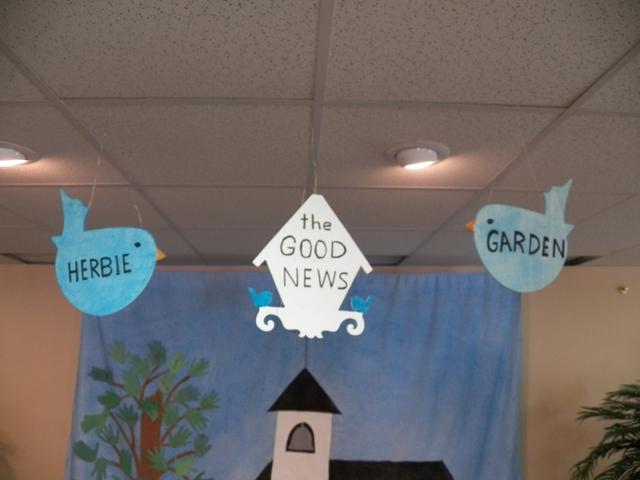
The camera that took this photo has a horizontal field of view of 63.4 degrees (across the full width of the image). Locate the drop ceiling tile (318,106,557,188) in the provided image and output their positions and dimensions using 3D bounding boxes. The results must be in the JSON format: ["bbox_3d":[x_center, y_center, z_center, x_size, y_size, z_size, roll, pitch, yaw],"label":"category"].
[{"bbox_3d":[0.289,-0.257,1.519,0.600,0.020,0.600,0,-13,-2],"label":"drop ceiling tile"}]

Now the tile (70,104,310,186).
[{"bbox_3d":[-0.321,-0.260,1.494,0.600,0.020,0.600,0,-13,-2],"label":"tile"}]

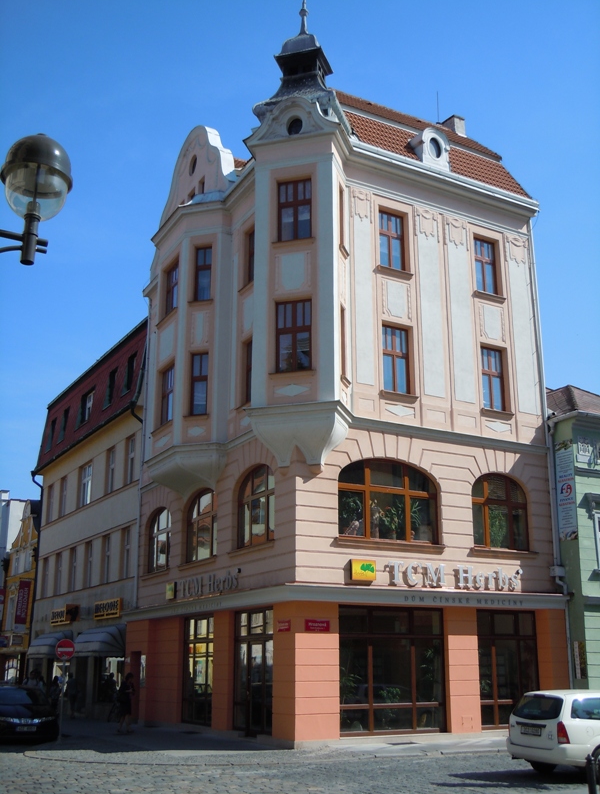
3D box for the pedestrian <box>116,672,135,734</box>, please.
[{"bbox_3d":[-5.033,8.887,26.216,0.440,1.654,0.460,-8,-18,24],"label":"pedestrian"}]

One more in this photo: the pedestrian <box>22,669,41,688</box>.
[{"bbox_3d":[-7.781,8.774,25.997,0.500,1.762,0.330,-4,-17,14],"label":"pedestrian"}]

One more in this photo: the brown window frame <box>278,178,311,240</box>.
[{"bbox_3d":[-0.129,-5.112,24.920,0.980,1.820,0.140,-4,-17,14],"label":"brown window frame"}]

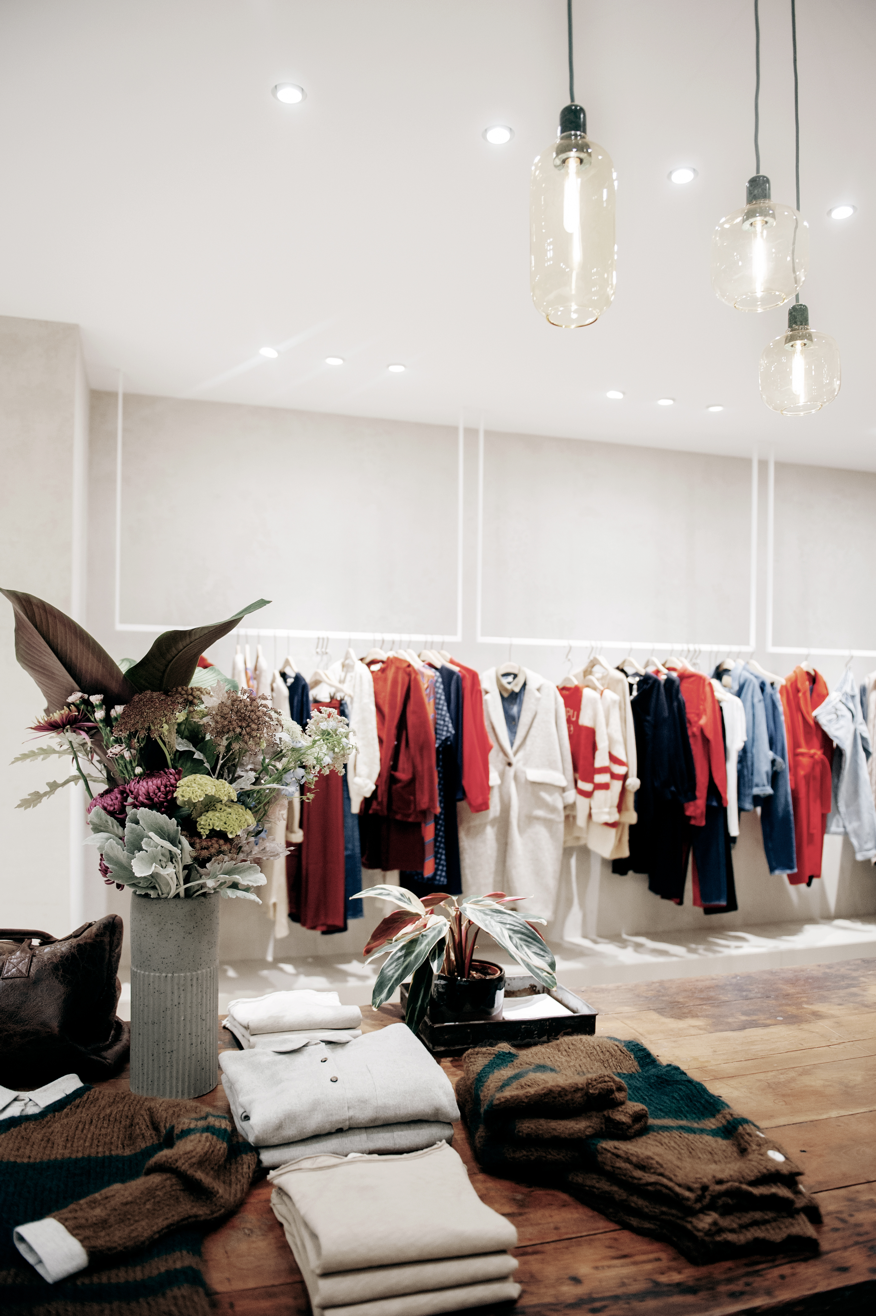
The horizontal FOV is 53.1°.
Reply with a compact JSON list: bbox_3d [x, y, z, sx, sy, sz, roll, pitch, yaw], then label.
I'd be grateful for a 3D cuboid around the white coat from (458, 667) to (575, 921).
[{"bbox_3d":[0.352,0.594,3.974,0.463,1.124,0.240,1,-1,-12],"label":"white coat"}]

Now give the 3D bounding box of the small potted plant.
[{"bbox_3d":[0.031,0.532,1.570,0.340,0.250,0.280,2,-1,-16],"label":"small potted plant"}]

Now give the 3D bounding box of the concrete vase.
[{"bbox_3d":[-0.400,0.494,1.340,0.135,0.291,0.135,1,-1,-17],"label":"concrete vase"}]

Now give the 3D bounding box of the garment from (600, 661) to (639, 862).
[{"bbox_3d":[0.777,0.485,4.077,0.200,0.840,0.450,2,-1,-26],"label":"garment"}]

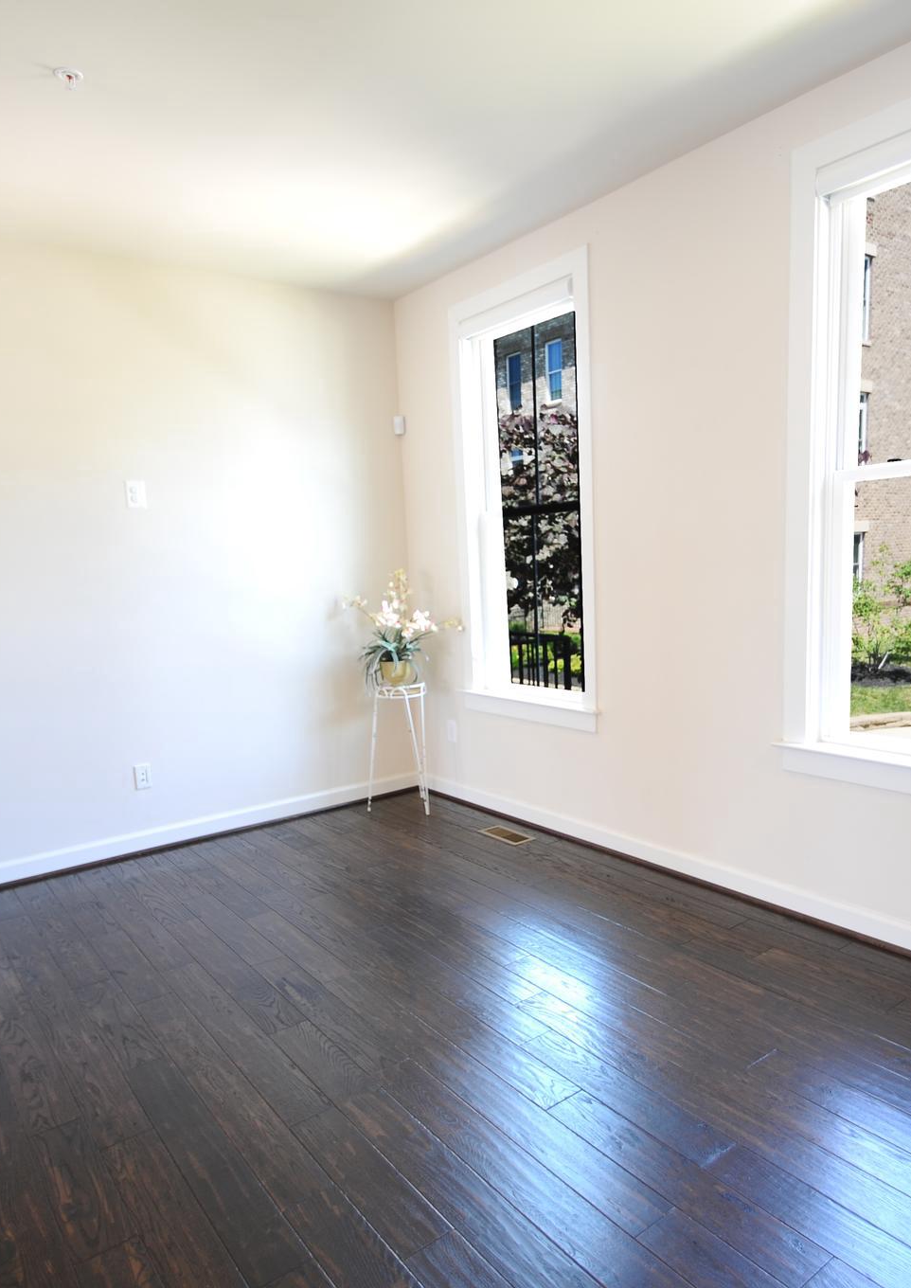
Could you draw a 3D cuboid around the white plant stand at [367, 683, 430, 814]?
[{"bbox_3d":[-0.280,0.553,4.348,0.330,0.680,0.310,-3,7,-4],"label":"white plant stand"}]

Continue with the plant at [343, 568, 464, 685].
[{"bbox_3d":[-0.290,-0.078,4.278,0.630,0.630,0.480,-3,7,-4],"label":"plant"}]

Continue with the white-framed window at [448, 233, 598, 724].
[{"bbox_3d":[0.315,-0.648,3.837,0.100,2.054,0.945,-8,8,-38],"label":"white-framed window"}]

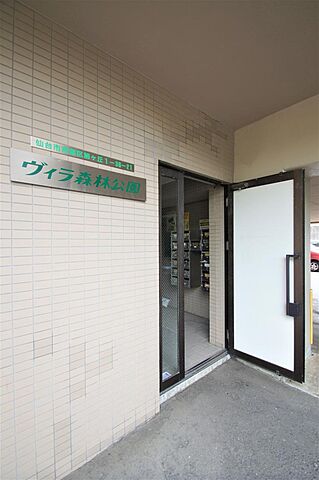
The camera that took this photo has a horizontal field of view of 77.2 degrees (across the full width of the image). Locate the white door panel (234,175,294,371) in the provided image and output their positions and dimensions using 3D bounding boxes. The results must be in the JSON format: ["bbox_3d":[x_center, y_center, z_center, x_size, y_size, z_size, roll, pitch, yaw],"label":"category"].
[{"bbox_3d":[1.134,0.361,2.210,0.619,1.931,0.025,0,0,42],"label":"white door panel"}]

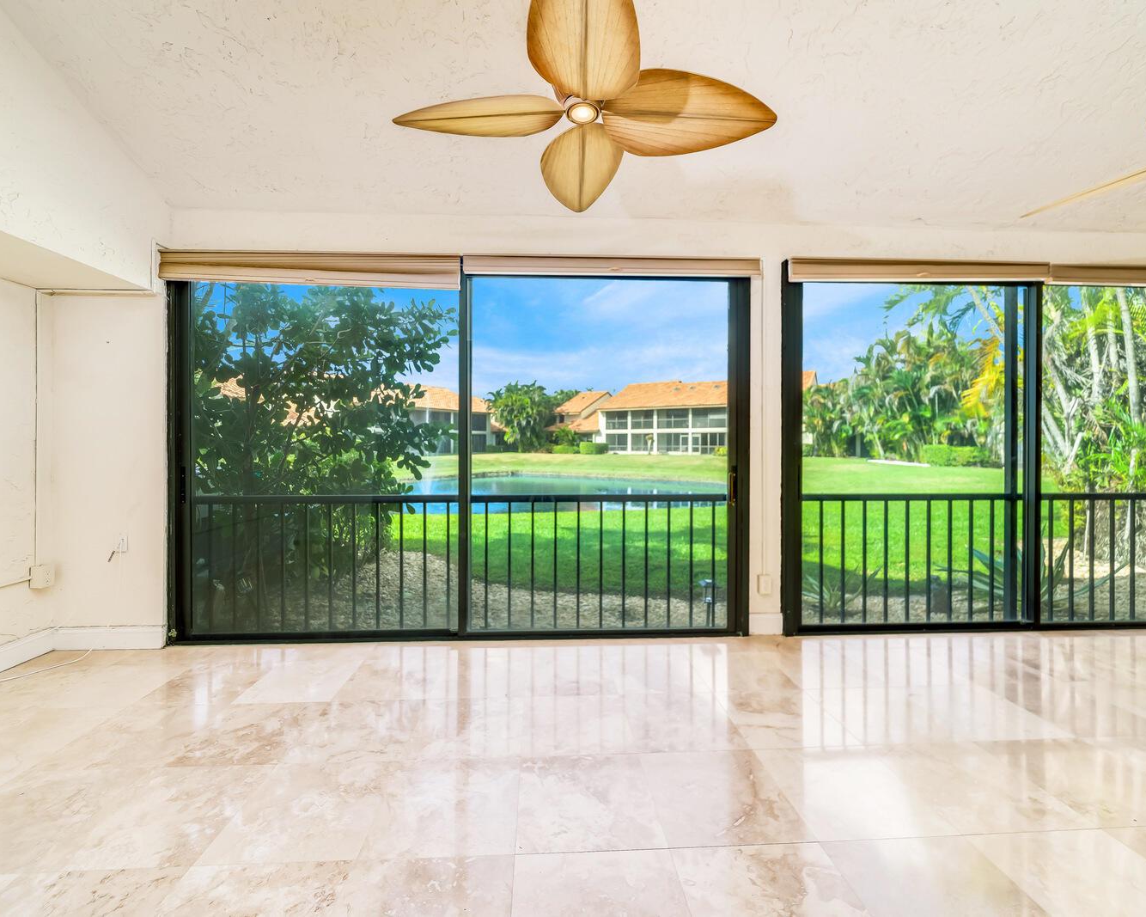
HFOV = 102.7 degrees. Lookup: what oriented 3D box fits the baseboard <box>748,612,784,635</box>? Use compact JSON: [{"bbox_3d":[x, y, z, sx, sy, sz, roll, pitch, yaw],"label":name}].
[{"bbox_3d":[1.264,1.088,3.001,0.230,0.145,0.020,0,0,-3],"label":"baseboard"}]

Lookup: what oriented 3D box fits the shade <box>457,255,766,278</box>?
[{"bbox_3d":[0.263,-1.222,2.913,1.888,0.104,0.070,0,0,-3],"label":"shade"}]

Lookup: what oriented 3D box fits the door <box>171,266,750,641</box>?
[{"bbox_3d":[-0.677,-0.049,2.965,3.680,2.425,0.120,0,0,-3],"label":"door"}]

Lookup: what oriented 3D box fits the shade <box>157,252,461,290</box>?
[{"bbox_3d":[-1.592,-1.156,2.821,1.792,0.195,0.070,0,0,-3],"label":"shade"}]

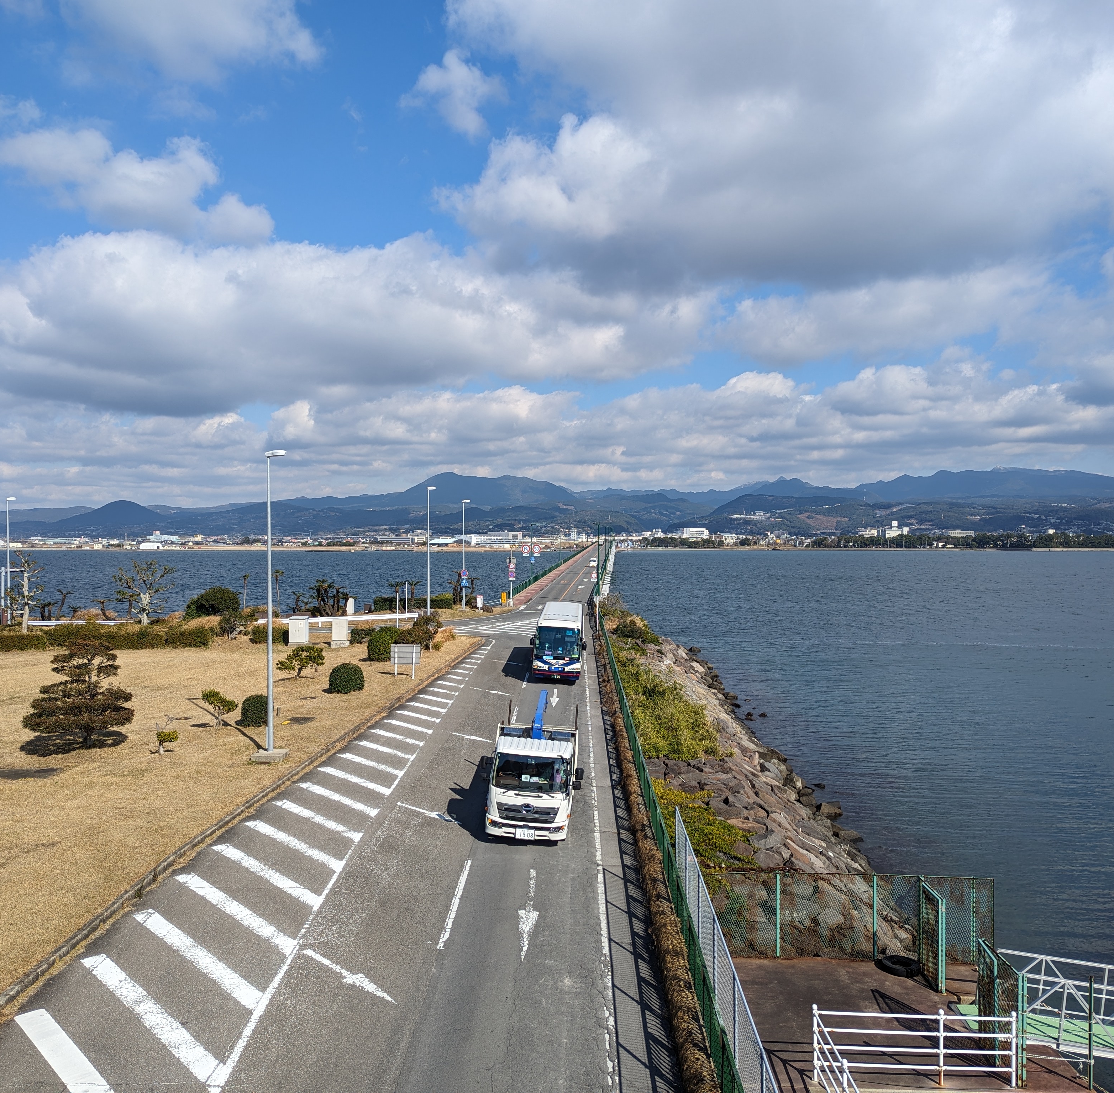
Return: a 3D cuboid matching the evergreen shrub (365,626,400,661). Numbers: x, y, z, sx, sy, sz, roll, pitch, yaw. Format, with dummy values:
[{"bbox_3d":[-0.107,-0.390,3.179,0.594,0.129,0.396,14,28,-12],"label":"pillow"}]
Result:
[{"bbox_3d":[-10.295,5.873,60.000,2.050,1.950,2.000,0,0,0],"label":"evergreen shrub"}]

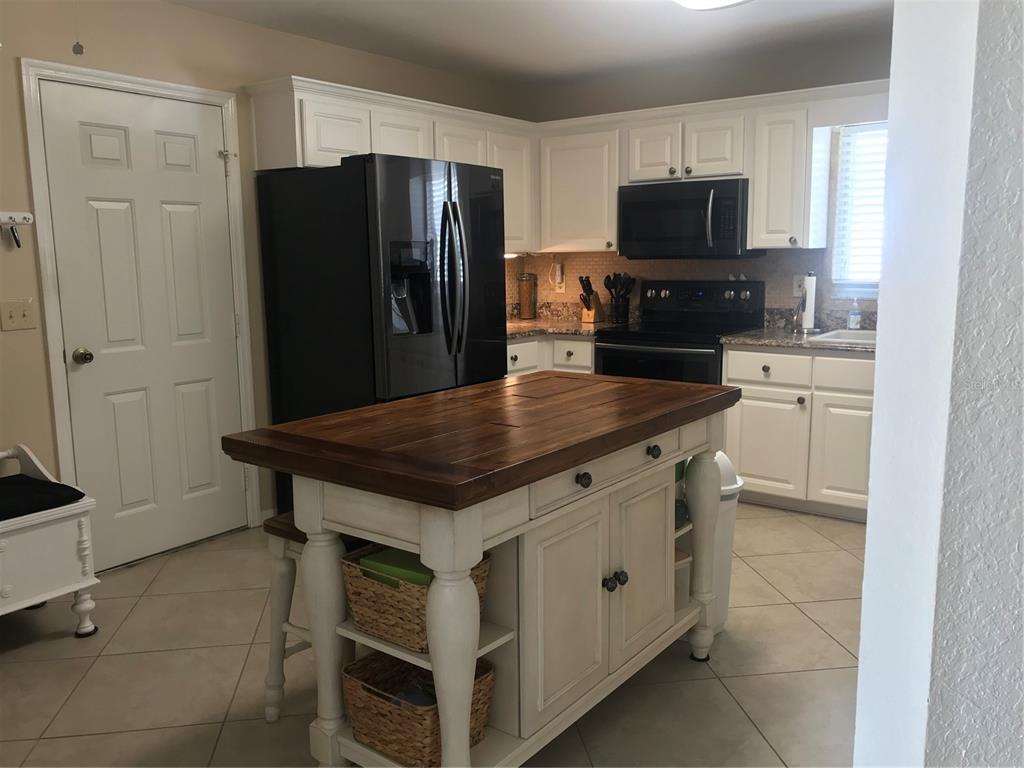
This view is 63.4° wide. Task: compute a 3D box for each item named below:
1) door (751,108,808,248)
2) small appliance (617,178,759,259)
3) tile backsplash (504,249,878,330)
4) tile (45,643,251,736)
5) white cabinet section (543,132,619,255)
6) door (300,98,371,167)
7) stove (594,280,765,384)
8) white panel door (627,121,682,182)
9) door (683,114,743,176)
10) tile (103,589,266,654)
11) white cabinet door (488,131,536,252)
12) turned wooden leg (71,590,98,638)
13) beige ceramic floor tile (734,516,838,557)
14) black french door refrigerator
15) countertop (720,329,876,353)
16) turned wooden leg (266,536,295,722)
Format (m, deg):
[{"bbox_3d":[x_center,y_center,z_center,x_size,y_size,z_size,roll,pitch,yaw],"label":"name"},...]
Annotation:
[{"bbox_3d":[1.424,-1.078,4.398,0.280,0.712,0.022,6,11,37],"label":"door"},{"bbox_3d":[1.043,-0.940,4.805,0.756,0.416,0.402,6,11,37],"label":"small appliance"},{"bbox_3d":[1.036,-0.596,5.111,2.489,0.459,0.020,6,11,37],"label":"tile backsplash"},{"bbox_3d":[-1.133,0.973,2.650,0.500,0.010,0.500,-2,9,-8],"label":"tile"},{"bbox_3d":[0.413,-1.166,5.083,0.555,0.698,0.020,6,11,37],"label":"white cabinet section"},{"bbox_3d":[-0.845,-1.201,4.021,0.022,0.300,0.420,6,11,37],"label":"door"},{"bbox_3d":[0.971,0.002,4.828,0.768,1.172,0.682,6,11,37],"label":"stove"},{"bbox_3d":[0.833,-1.335,4.801,0.333,0.310,0.025,6,11,37],"label":"white panel door"},{"bbox_3d":[1.121,-1.307,4.586,0.348,0.315,0.025,6,11,37],"label":"door"},{"bbox_3d":[-1.204,0.895,3.137,0.505,0.012,0.505,-2,9,-8],"label":"tile"},{"bbox_3d":[-0.008,-1.173,5.120,0.025,0.707,0.440,6,11,37],"label":"white cabinet door"},{"bbox_3d":[-1.560,0.833,3.023,0.085,0.159,0.085,6,11,37],"label":"turned wooden leg"},{"bbox_3d":[1.243,0.734,3.991,0.505,0.012,0.505,-2,9,-8],"label":"beige ceramic floor tile"},{"bbox_3d":[-0.606,-0.185,4.216,0.840,1.780,0.908,6,11,37],"label":"black french door refrigerator"},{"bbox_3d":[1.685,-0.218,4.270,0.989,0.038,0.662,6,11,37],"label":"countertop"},{"bbox_3d":[-0.681,0.714,2.408,0.072,0.558,0.072,11,10,36],"label":"turned wooden leg"}]

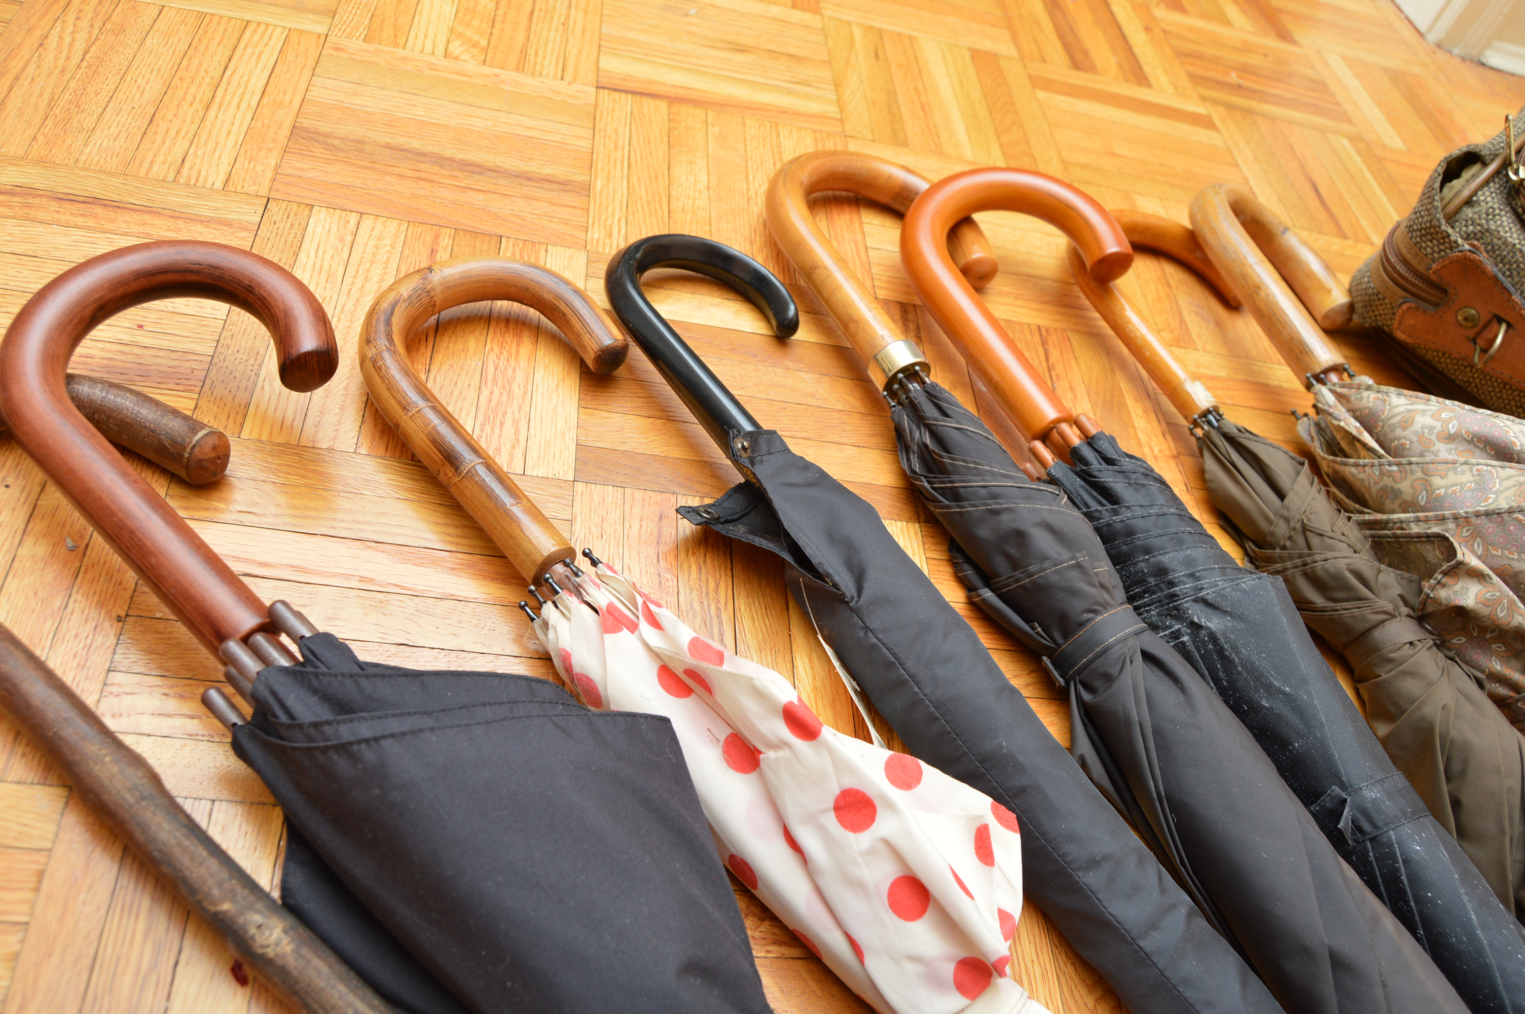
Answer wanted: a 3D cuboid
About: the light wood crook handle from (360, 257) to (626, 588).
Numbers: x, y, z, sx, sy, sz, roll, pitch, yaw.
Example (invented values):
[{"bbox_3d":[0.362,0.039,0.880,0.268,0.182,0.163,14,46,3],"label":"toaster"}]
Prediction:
[{"bbox_3d":[-0.102,-0.051,0.508,0.124,0.021,0.174,-27,63,-39],"label":"light wood crook handle"}]

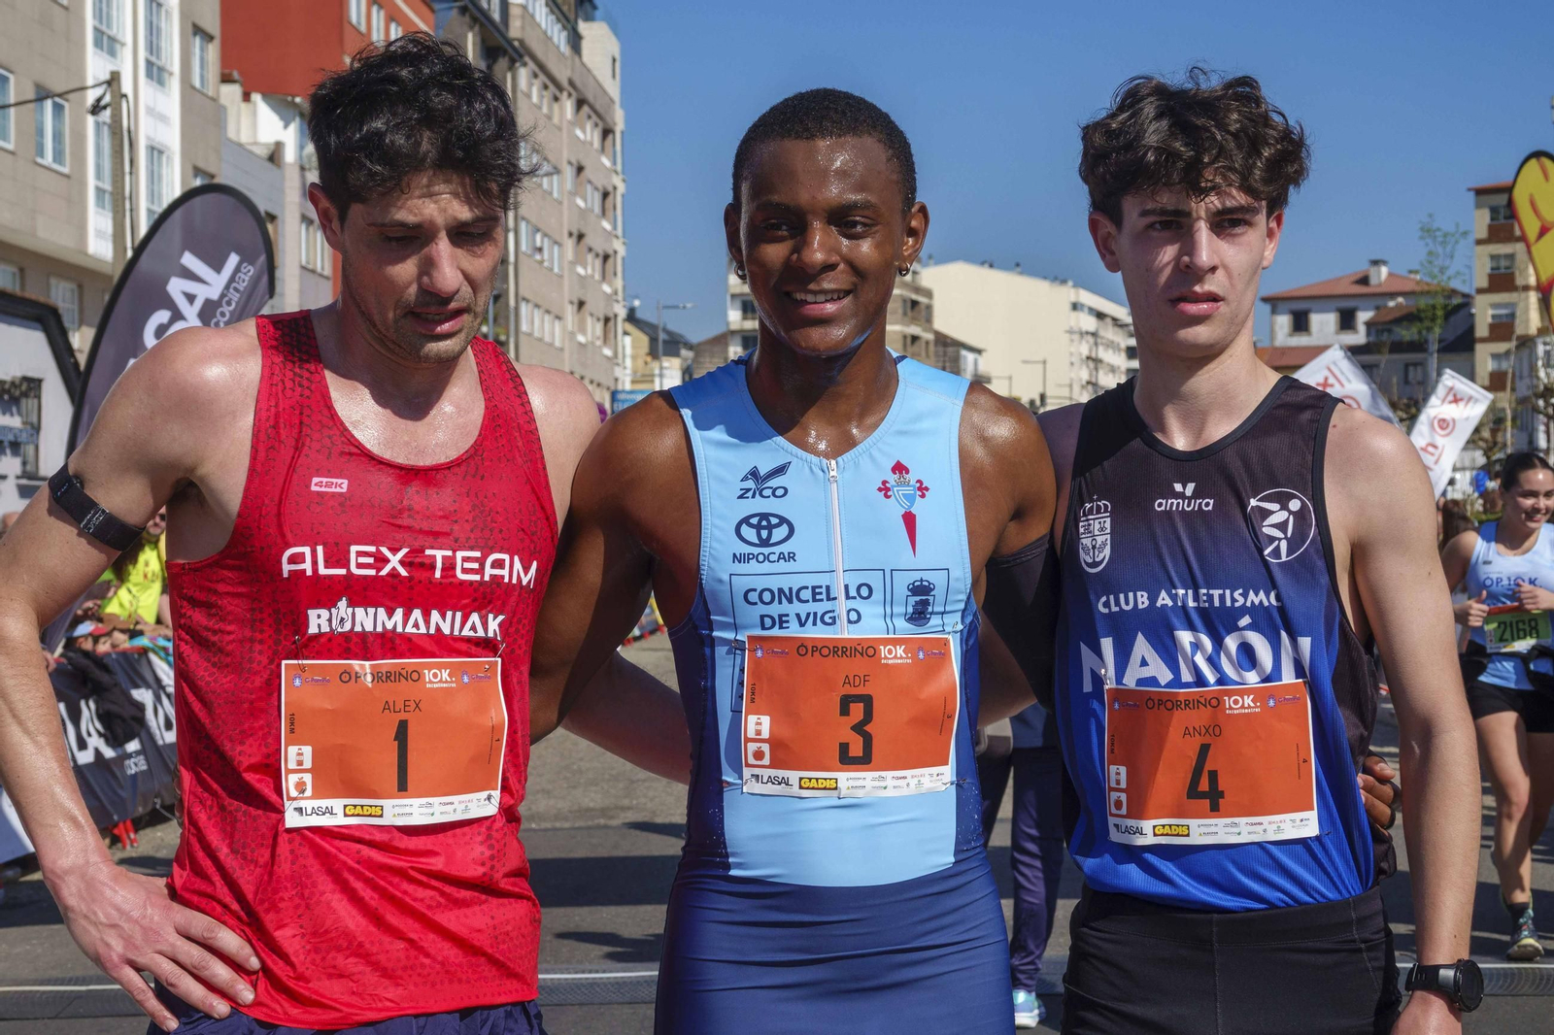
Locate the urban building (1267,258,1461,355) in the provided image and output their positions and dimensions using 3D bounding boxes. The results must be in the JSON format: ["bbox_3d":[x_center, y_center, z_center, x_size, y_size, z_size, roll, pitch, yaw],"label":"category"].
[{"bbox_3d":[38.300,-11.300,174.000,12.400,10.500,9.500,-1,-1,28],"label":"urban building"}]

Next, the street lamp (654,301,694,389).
[{"bbox_3d":[-3.470,-2.600,94.000,1.400,9.800,0.300,0,-1,6],"label":"street lamp"}]

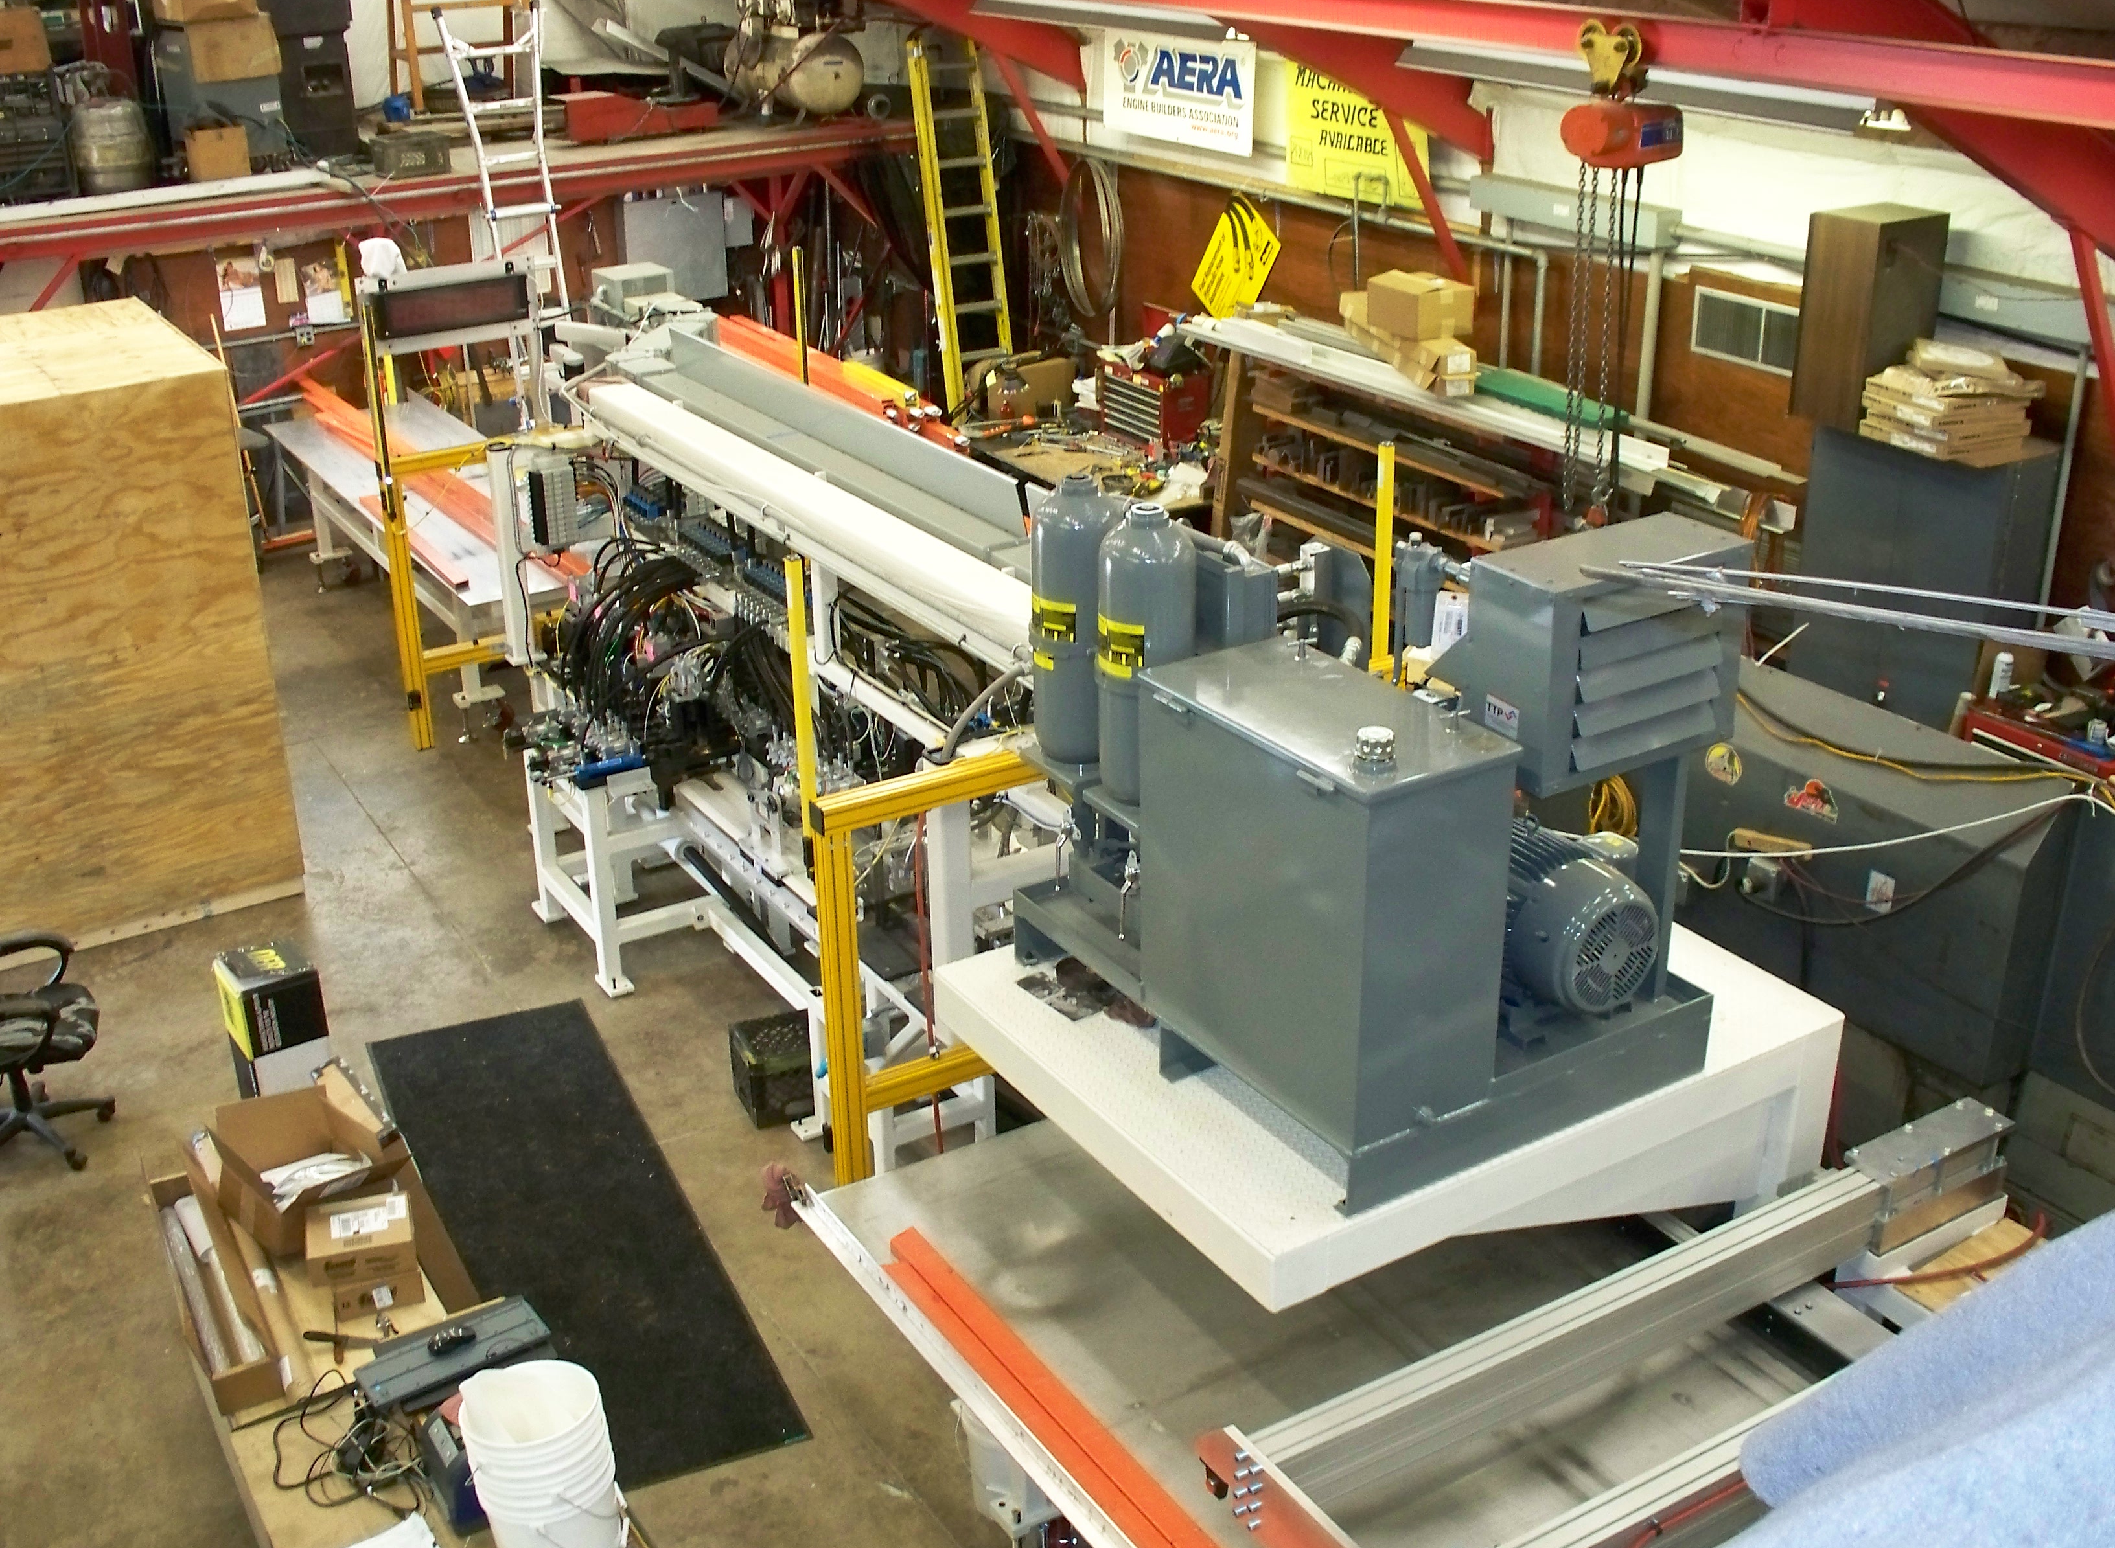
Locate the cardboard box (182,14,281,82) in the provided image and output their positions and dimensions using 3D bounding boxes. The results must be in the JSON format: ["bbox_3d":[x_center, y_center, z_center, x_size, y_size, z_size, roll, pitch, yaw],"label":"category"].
[{"bbox_3d":[-4.676,-4.062,12.314,0.270,0.340,0.460,16,29,32],"label":"cardboard box"}]

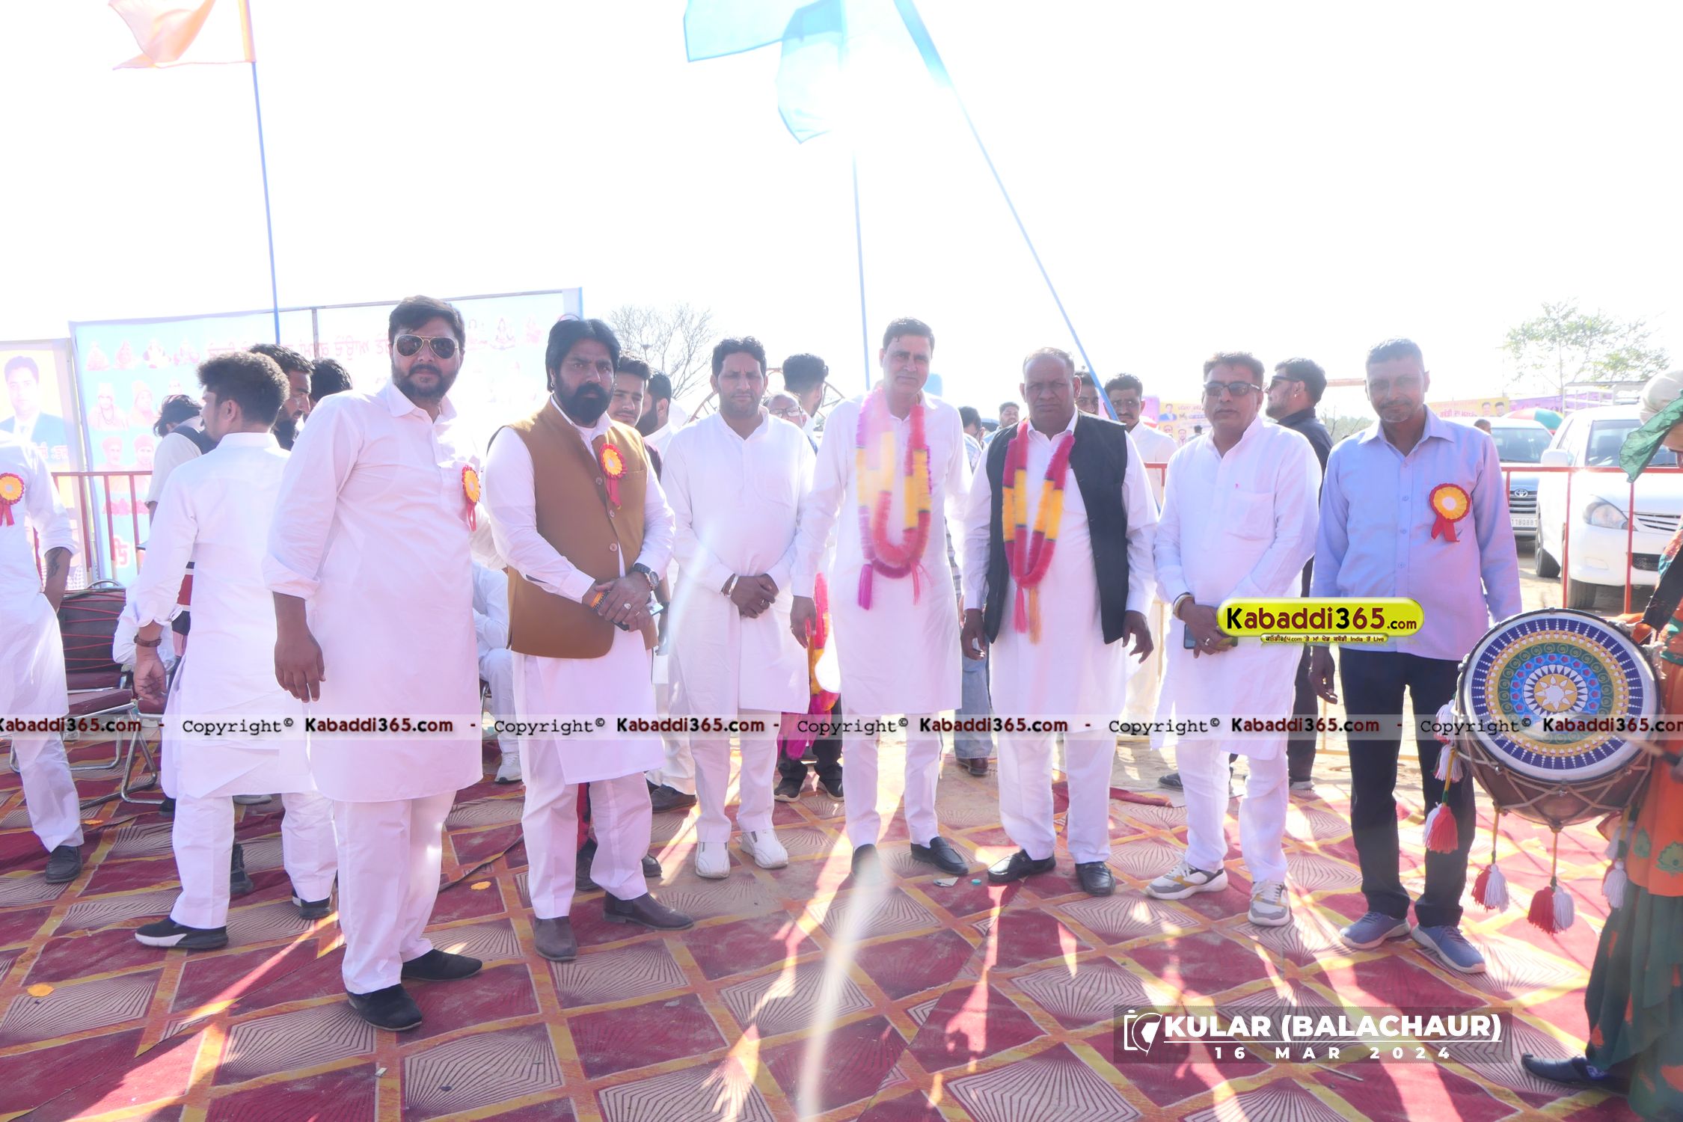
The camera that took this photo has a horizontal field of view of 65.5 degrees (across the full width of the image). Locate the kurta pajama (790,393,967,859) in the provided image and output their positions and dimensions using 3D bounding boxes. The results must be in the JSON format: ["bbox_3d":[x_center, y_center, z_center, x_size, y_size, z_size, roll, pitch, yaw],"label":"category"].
[{"bbox_3d":[0.133,0.216,4.353,0.600,1.541,0.340,-1,6,-12],"label":"kurta pajama"}]

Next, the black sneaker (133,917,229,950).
[{"bbox_3d":[-1.880,1.033,3.726,0.275,0.110,0.102,0,6,3],"label":"black sneaker"}]

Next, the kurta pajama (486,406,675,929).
[{"bbox_3d":[-0.754,0.302,3.745,0.560,1.505,0.400,-4,7,-36],"label":"kurta pajama"}]

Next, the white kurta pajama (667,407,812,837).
[{"bbox_3d":[-0.346,0.243,4.386,0.520,1.473,0.360,-2,6,-13],"label":"white kurta pajama"}]

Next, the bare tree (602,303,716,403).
[{"bbox_3d":[-6.485,-6.322,48.000,4.700,6.260,4.700,0,5,0],"label":"bare tree"}]

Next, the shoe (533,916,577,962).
[{"bbox_3d":[-0.817,1.028,3.725,0.105,0.120,0.285,-1,6,-14],"label":"shoe"}]

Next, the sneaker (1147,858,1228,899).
[{"bbox_3d":[1.111,0.985,4.194,0.290,0.115,0.106,-3,6,-28],"label":"sneaker"}]

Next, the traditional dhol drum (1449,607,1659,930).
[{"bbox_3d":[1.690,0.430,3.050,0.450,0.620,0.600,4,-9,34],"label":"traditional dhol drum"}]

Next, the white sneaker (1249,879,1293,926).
[{"bbox_3d":[1.312,1.004,3.995,0.108,0.115,0.285,1,6,15],"label":"white sneaker"}]

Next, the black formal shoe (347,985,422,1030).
[{"bbox_3d":[-1.157,1.074,3.306,0.105,0.108,0.280,-5,7,-42],"label":"black formal shoe"}]

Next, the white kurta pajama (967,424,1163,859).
[{"bbox_3d":[0.698,0.270,4.173,0.650,1.454,0.390,2,6,16],"label":"white kurta pajama"}]

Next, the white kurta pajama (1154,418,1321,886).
[{"bbox_3d":[1.216,0.294,4.015,0.540,1.458,0.390,3,7,29],"label":"white kurta pajama"}]

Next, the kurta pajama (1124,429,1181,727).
[{"bbox_3d":[1.442,0.009,6.600,0.540,1.460,0.340,1,6,13],"label":"kurta pajama"}]

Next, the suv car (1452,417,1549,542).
[{"bbox_3d":[9.070,-1.095,18.045,1.800,1.800,4.600,2,6,20],"label":"suv car"}]

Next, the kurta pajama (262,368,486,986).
[{"bbox_3d":[-1.185,0.325,3.317,0.420,1.551,0.580,4,7,34],"label":"kurta pajama"}]

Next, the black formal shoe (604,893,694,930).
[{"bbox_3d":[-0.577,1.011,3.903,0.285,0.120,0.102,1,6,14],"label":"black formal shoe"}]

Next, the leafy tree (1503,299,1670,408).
[{"bbox_3d":[22.762,-5.208,40.000,5.100,5.580,5.100,0,5,0],"label":"leafy tree"}]

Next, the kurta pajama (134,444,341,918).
[{"bbox_3d":[-1.738,0.346,3.764,0.420,1.419,0.510,5,8,40],"label":"kurta pajama"}]

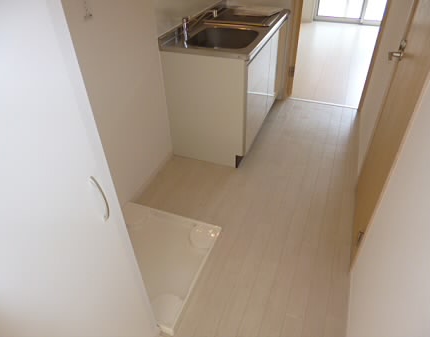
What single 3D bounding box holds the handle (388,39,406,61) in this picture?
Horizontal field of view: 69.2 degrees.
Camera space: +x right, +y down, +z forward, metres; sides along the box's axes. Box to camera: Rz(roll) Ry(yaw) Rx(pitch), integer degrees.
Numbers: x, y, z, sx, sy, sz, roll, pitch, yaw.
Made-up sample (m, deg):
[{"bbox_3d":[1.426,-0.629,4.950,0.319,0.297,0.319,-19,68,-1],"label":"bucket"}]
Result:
[{"bbox_3d":[0.910,-0.580,1.550,0.058,0.093,0.115,12,41,18],"label":"handle"}]

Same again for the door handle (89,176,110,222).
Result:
[{"bbox_3d":[-0.270,0.078,0.750,0.028,0.143,0.016,12,41,18],"label":"door handle"}]

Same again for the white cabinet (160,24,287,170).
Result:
[{"bbox_3d":[0.143,-0.711,2.597,0.580,0.809,1.179,12,41,18],"label":"white cabinet"}]

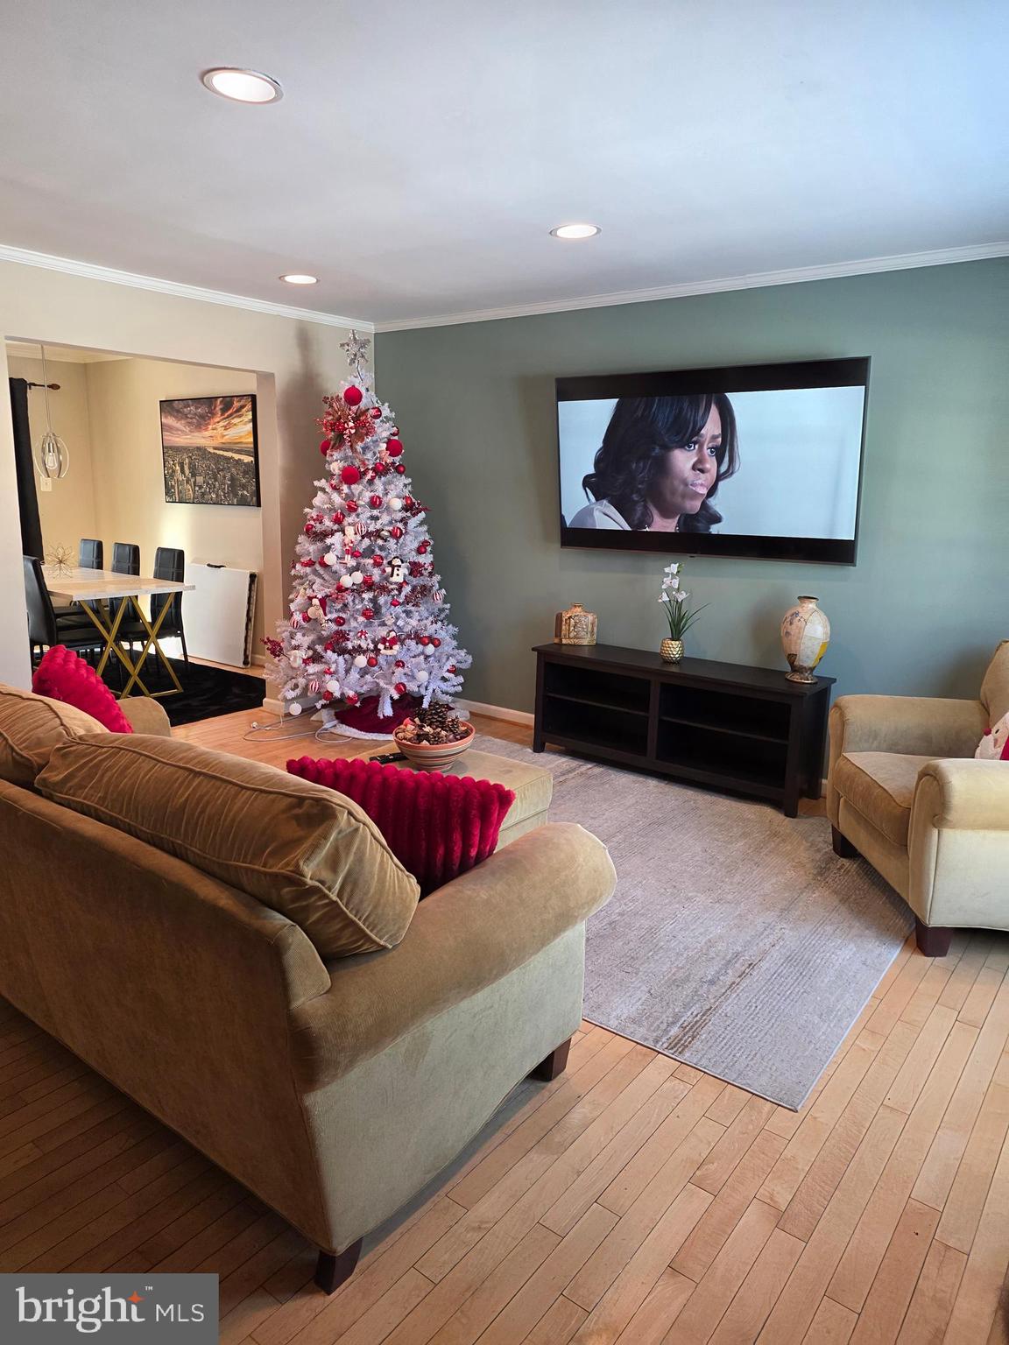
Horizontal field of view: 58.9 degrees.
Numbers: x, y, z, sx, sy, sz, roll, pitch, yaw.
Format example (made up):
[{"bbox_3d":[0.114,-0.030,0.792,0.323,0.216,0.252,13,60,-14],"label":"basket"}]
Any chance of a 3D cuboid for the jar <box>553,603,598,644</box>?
[{"bbox_3d":[0.387,-0.269,4.884,0.205,0.222,0.120,0,12,-5],"label":"jar"}]

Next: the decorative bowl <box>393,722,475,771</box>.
[{"bbox_3d":[-0.252,0.268,3.175,0.288,0.125,0.288,0,12,-5],"label":"decorative bowl"}]

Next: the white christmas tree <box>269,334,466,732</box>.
[{"bbox_3d":[-0.792,-0.779,5.124,1.170,2.240,1.170,-1,12,-9],"label":"white christmas tree"}]

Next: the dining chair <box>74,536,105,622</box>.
[{"bbox_3d":[-3.302,-0.516,6.759,0.430,0.940,0.520,10,15,36],"label":"dining chair"}]

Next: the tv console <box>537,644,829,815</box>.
[{"bbox_3d":[0.838,0.237,4.488,1.480,0.585,0.370,10,15,36],"label":"tv console"}]

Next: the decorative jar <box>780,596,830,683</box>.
[{"bbox_3d":[1.369,-0.151,4.066,0.225,0.373,0.225,5,13,18],"label":"decorative jar"}]

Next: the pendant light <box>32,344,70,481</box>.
[{"bbox_3d":[-2.943,-1.748,5.761,0.250,0.970,0.250,-5,13,-26],"label":"pendant light"}]

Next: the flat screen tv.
[{"bbox_3d":[0.947,-1.019,4.374,1.560,0.897,0.060,9,22,34],"label":"flat screen tv"}]

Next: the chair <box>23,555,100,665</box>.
[{"bbox_3d":[-2.755,-0.273,5.644,0.430,0.950,0.520,10,15,36],"label":"chair"}]

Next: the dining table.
[{"bbox_3d":[-2.954,-0.263,6.072,1.820,0.745,0.820,10,15,36],"label":"dining table"}]

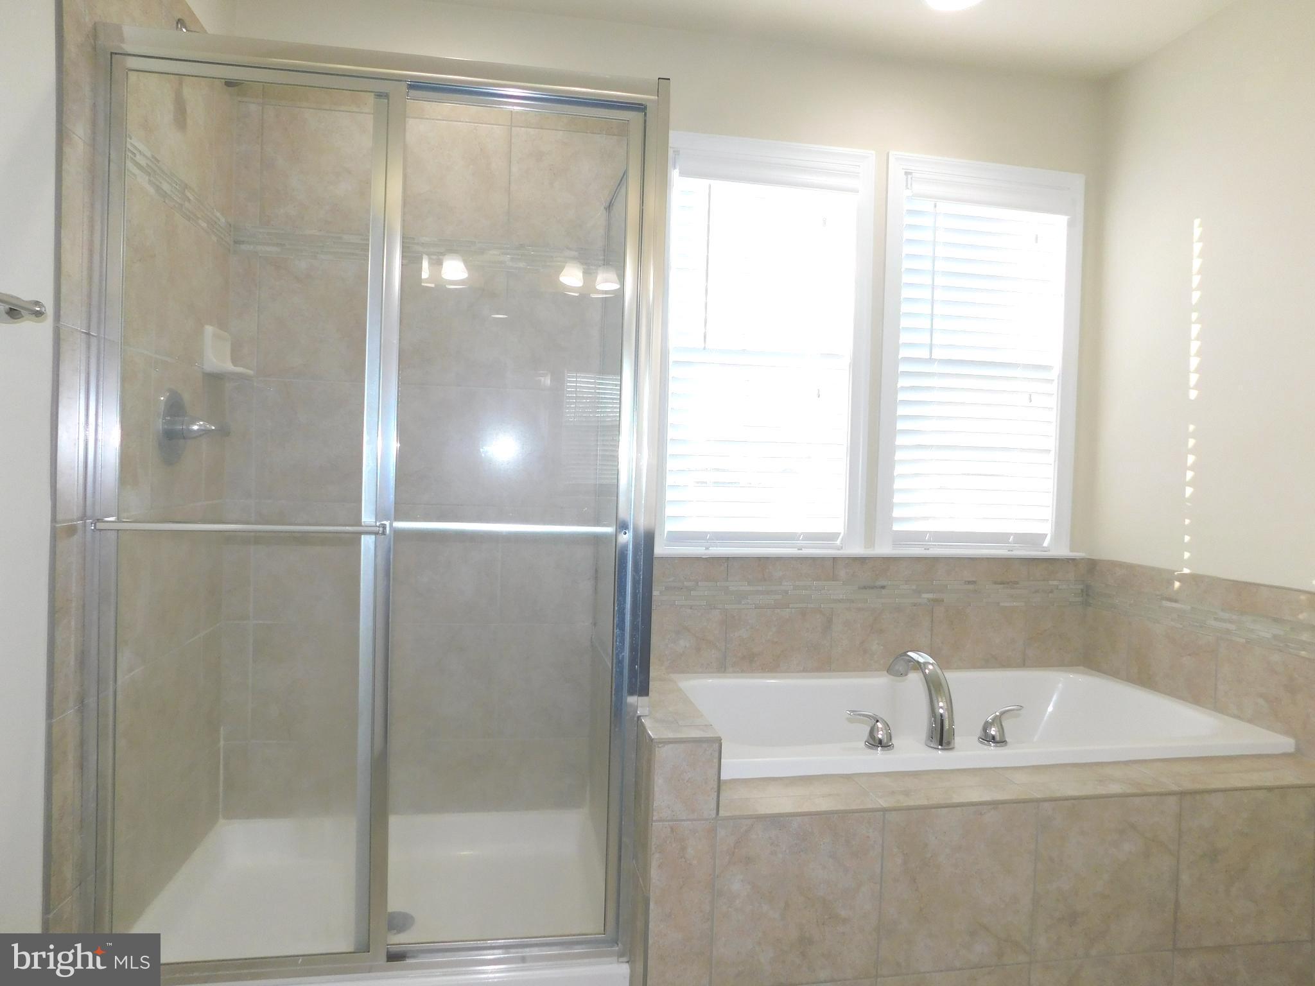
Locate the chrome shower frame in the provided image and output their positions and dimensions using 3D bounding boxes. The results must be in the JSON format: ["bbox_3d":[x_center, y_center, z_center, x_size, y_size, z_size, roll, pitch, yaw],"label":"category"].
[{"bbox_3d":[-0.530,0.053,1.727,1.065,1.805,0.080,1,1,-10],"label":"chrome shower frame"}]

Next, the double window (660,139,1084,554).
[{"bbox_3d":[0.680,-0.430,2.756,1.403,1.251,0.100,1,1,-10],"label":"double window"}]

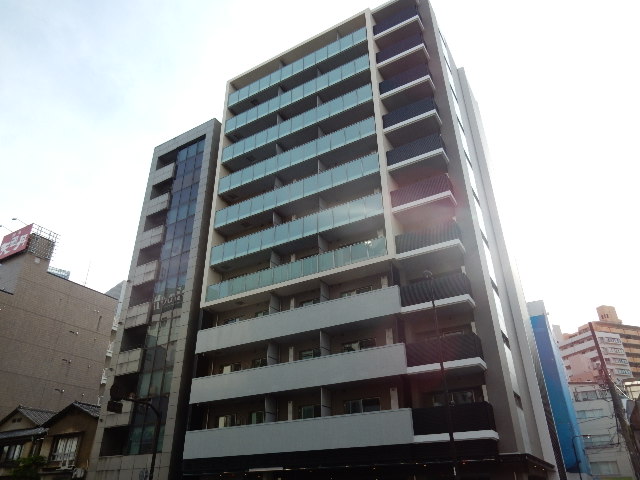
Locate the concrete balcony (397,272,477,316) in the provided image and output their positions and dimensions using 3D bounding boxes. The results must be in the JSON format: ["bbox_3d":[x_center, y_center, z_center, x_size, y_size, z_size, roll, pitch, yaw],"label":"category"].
[{"bbox_3d":[5.778,2.803,22.707,3.350,1.450,1.244,-16,-33,26],"label":"concrete balcony"}]

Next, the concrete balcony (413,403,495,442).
[{"bbox_3d":[5.611,7.604,19.132,3.108,1.344,1.254,-16,-33,26],"label":"concrete balcony"}]

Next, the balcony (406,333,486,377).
[{"bbox_3d":[5.812,5.338,21.297,3.350,1.450,1.244,-16,-33,26],"label":"balcony"}]

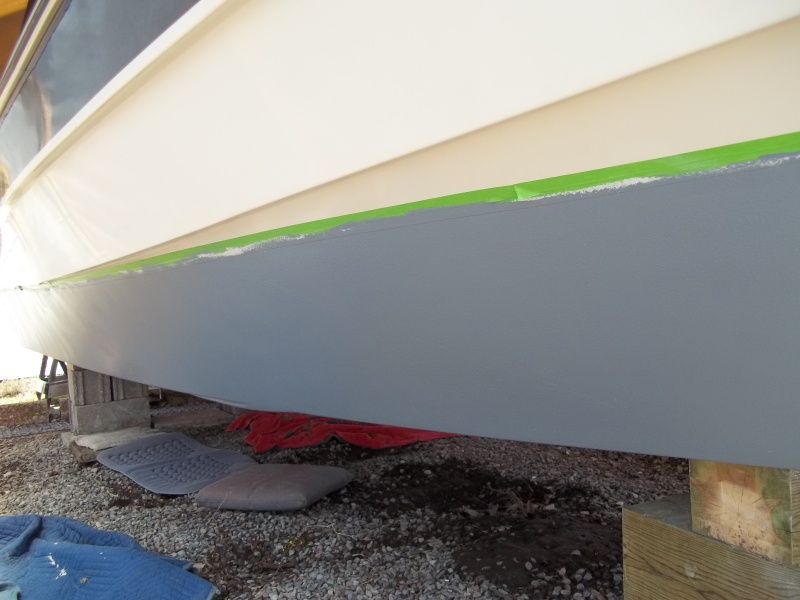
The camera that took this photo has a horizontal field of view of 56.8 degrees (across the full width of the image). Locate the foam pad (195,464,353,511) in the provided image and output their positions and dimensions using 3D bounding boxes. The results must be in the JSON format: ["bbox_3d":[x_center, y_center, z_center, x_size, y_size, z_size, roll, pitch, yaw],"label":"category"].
[{"bbox_3d":[-0.503,0.771,3.063,0.470,0.080,0.410,-2,3,17],"label":"foam pad"}]

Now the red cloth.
[{"bbox_3d":[-0.291,0.686,4.171,1.330,0.110,0.900,-3,3,0],"label":"red cloth"}]

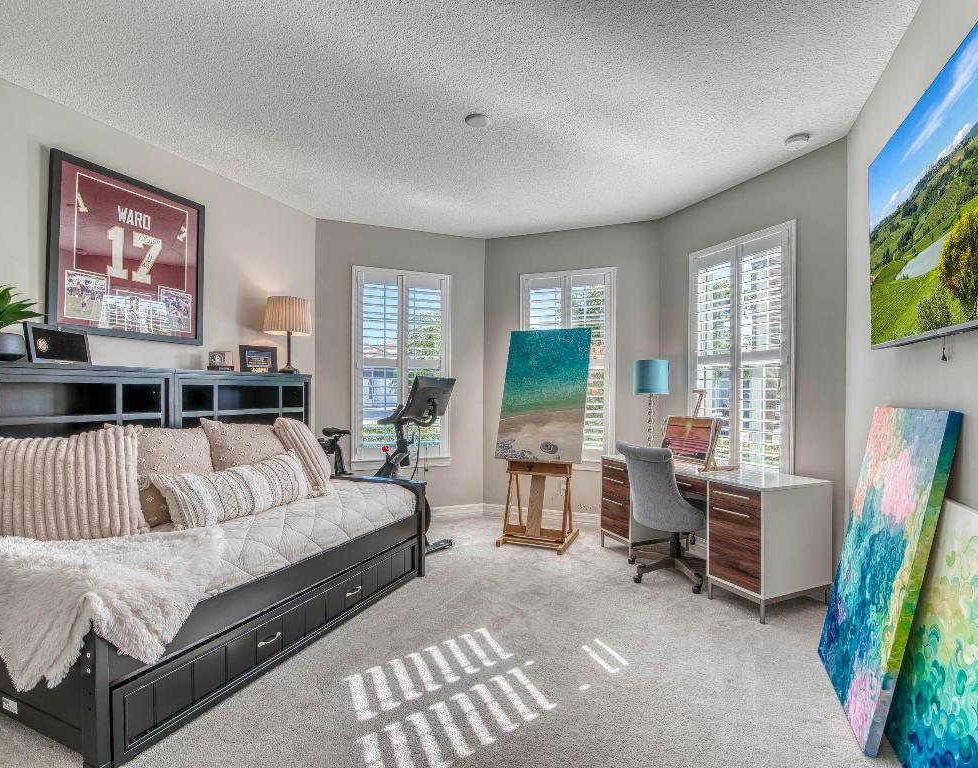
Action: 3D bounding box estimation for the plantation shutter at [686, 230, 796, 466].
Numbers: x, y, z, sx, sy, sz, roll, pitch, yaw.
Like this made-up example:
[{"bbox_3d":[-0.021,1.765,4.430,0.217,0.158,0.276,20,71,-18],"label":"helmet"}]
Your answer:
[{"bbox_3d":[1.843,-0.157,3.541,0.090,1.815,0.920,1,0,-21],"label":"plantation shutter"}]

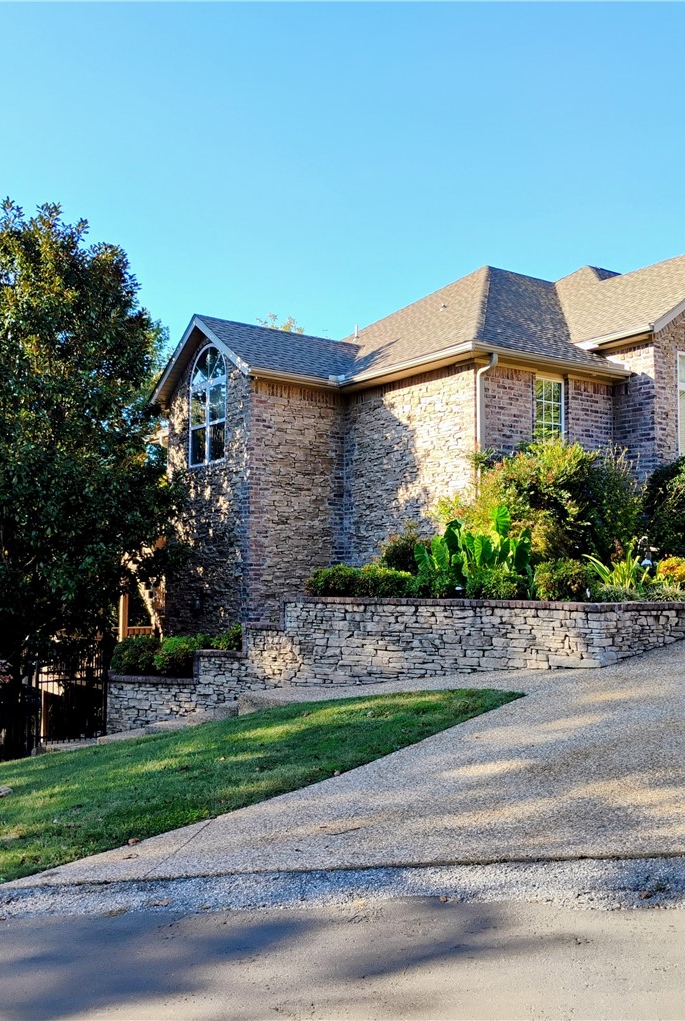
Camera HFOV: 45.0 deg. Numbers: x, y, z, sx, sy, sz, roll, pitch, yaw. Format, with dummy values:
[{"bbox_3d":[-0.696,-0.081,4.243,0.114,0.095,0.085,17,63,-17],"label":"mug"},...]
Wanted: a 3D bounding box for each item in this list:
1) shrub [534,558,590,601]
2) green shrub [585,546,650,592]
[{"bbox_3d":[2.740,0.872,10.300,0.700,0.540,0.660,0,-3,14],"label":"shrub"},{"bbox_3d":[3.512,0.756,10.600,0.860,0.590,0.720,0,-3,14],"label":"green shrub"}]

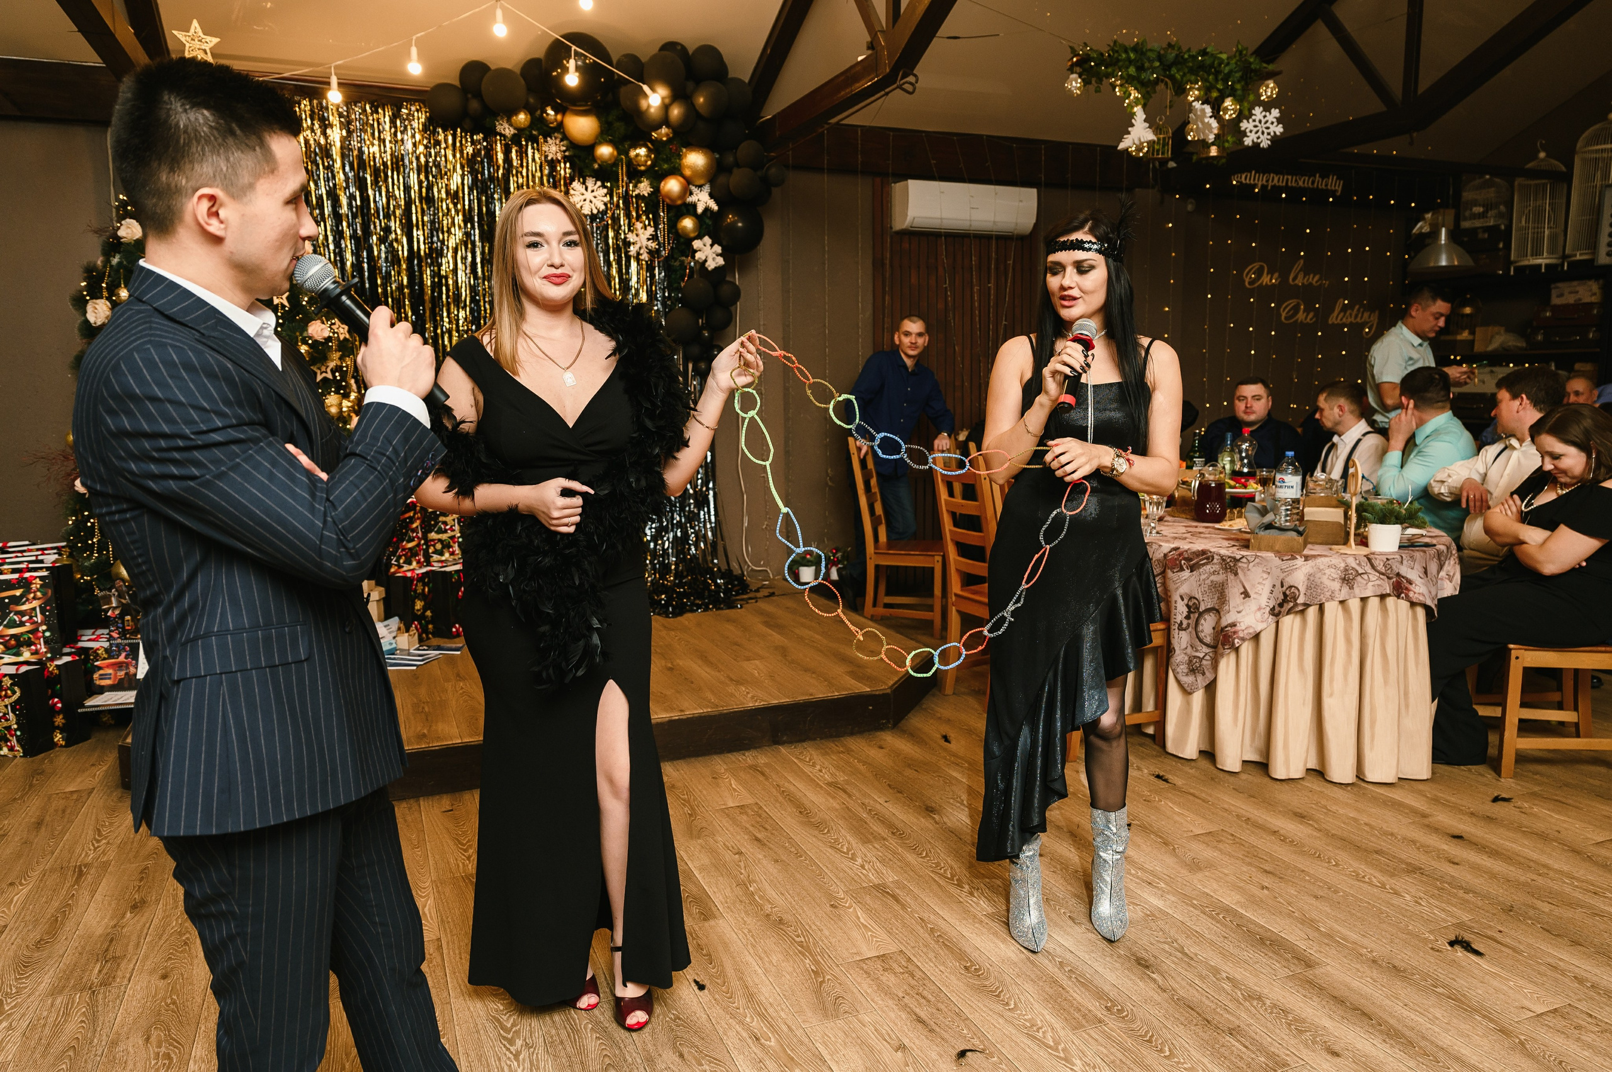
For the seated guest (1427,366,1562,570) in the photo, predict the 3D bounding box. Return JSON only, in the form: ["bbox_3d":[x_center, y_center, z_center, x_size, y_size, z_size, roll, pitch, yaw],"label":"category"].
[{"bbox_3d":[2.670,0.038,4.250,0.820,1.370,0.580,-6,10,-28],"label":"seated guest"}]

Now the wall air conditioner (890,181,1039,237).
[{"bbox_3d":[0.955,-1.939,6.428,0.875,0.283,0.210,-4,9,-22],"label":"wall air conditioner"}]

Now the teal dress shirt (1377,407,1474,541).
[{"bbox_3d":[2.696,-0.222,4.650,0.430,0.640,0.470,1,8,12],"label":"teal dress shirt"}]

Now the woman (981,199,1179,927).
[{"bbox_3d":[0.644,0.113,2.546,0.530,1.710,0.410,1,8,16],"label":"woman"}]

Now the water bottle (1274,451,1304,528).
[{"bbox_3d":[1.885,-0.175,4.175,0.092,0.300,0.092,-5,9,-22],"label":"water bottle"}]

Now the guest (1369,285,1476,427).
[{"bbox_3d":[3.067,-0.339,5.420,0.480,1.750,0.520,7,12,43],"label":"guest"}]

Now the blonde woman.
[{"bbox_3d":[-0.450,0.167,2.254,0.730,1.720,0.460,-2,8,-10],"label":"blonde woman"}]

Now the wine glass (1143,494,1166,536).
[{"bbox_3d":[1.352,-0.089,4.148,0.077,0.155,0.077,-5,9,-22],"label":"wine glass"}]

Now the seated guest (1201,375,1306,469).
[{"bbox_3d":[2.131,-0.083,5.148,0.570,1.320,0.780,3,9,25],"label":"seated guest"}]

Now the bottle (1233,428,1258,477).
[{"bbox_3d":[1.851,-0.272,4.519,0.105,0.345,0.105,3,9,22],"label":"bottle"}]

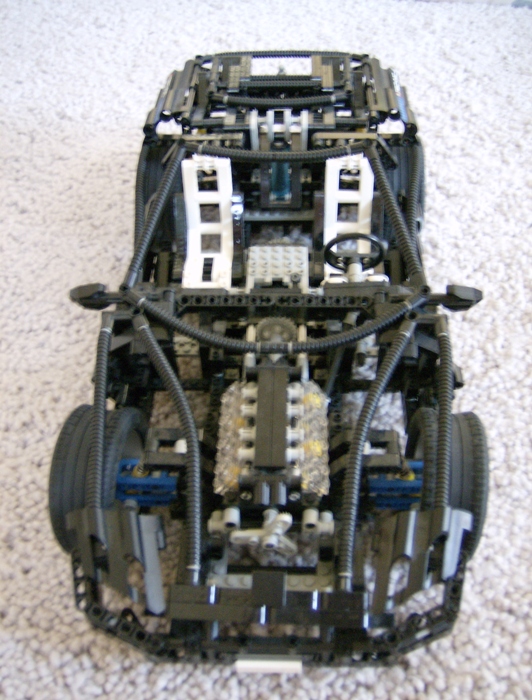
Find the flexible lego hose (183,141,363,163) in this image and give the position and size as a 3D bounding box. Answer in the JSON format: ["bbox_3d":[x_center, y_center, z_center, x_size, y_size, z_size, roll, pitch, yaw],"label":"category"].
[{"bbox_3d":[0.004,-0.123,0.454,0.110,0.011,0.015,0,47,2],"label":"flexible lego hose"}]

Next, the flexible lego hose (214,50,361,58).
[{"bbox_3d":[0.017,-0.244,0.605,0.119,0.007,0.013,0,47,2],"label":"flexible lego hose"}]

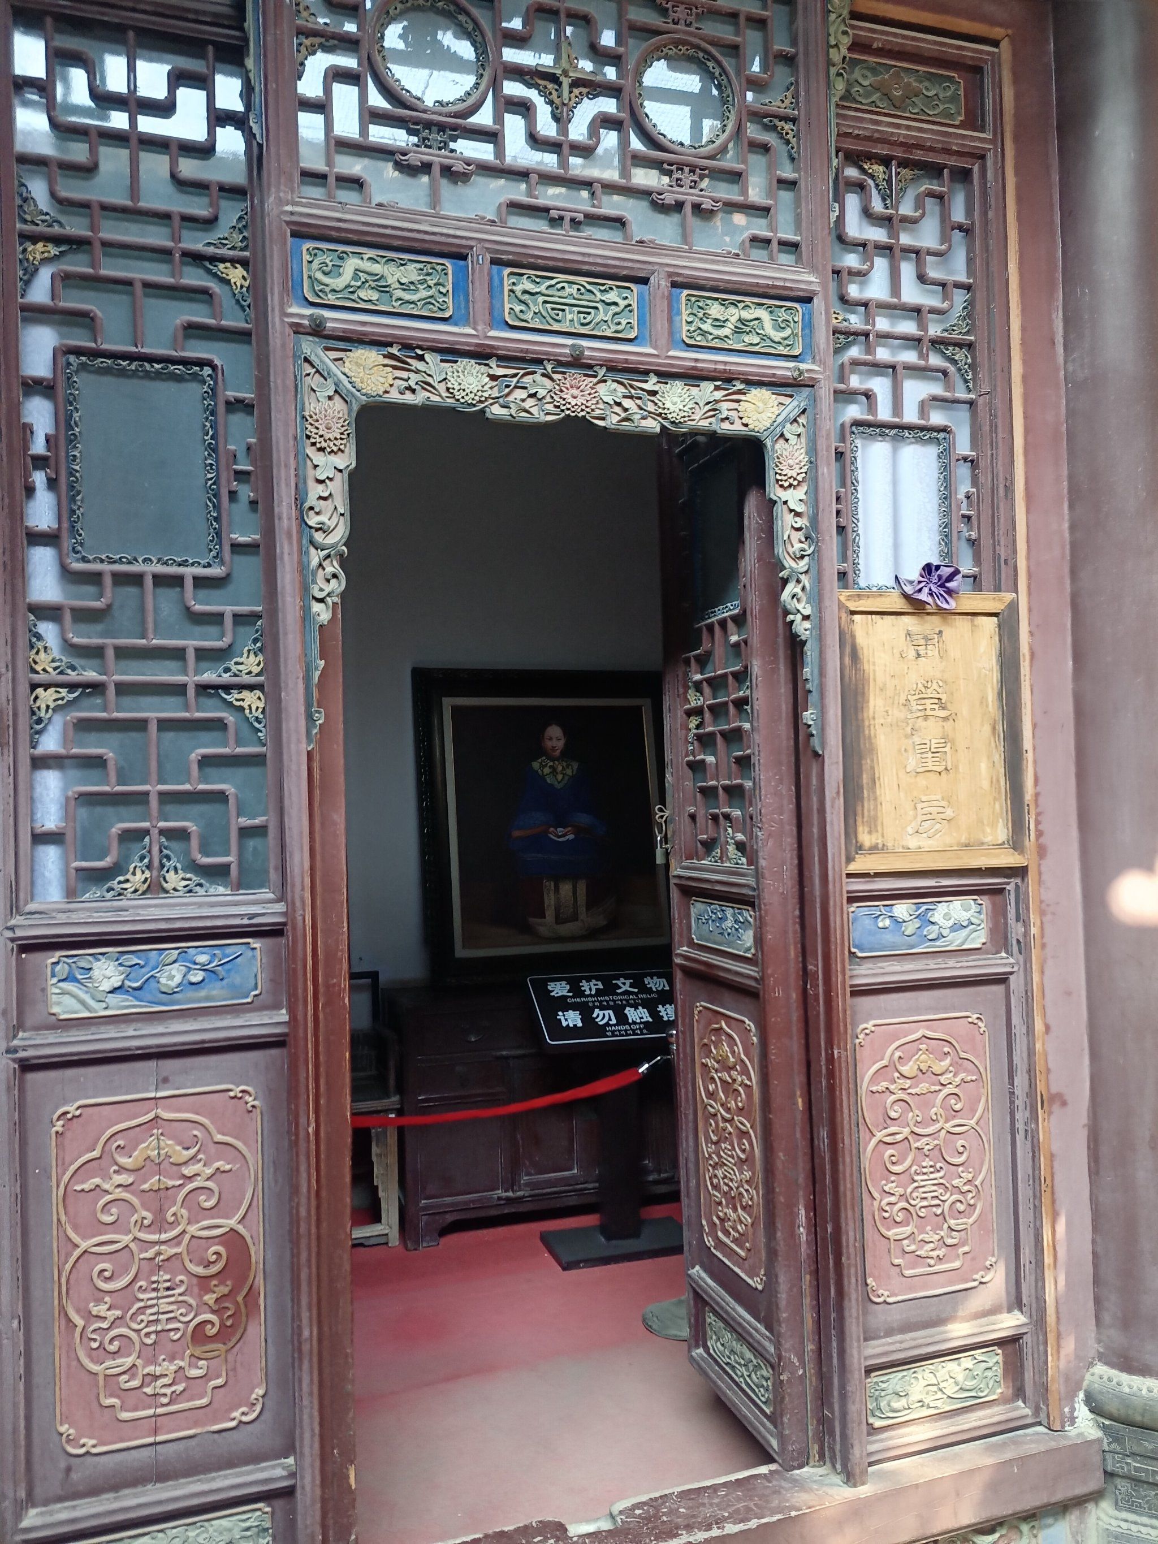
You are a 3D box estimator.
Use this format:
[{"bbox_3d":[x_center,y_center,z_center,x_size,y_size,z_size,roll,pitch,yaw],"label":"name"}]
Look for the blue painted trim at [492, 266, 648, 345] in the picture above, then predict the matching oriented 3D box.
[{"bbox_3d":[-0.015,-0.905,2.268,0.329,0.130,0.040,-1,-1,-19],"label":"blue painted trim"}]

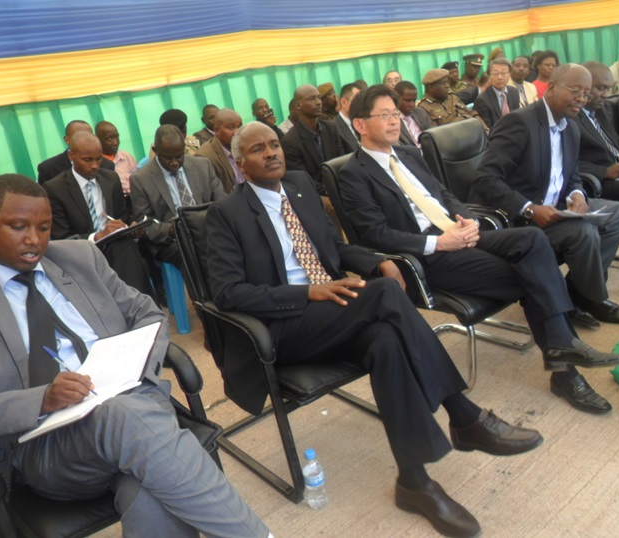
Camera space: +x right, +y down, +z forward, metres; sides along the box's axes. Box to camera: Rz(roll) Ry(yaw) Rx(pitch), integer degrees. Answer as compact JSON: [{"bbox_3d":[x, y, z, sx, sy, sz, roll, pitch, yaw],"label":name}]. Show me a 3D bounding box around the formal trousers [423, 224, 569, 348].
[{"bbox_3d":[0.752,0.098,2.508,0.800,0.590,0.450,7,24,36],"label":"formal trousers"}]

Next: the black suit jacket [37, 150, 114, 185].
[{"bbox_3d":[-1.348,-0.397,3.465,0.500,0.660,0.380,-21,24,-36],"label":"black suit jacket"}]

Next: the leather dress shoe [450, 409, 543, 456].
[{"bbox_3d":[0.527,0.479,1.622,0.290,0.110,0.105,-21,7,43],"label":"leather dress shoe"}]

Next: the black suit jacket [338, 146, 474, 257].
[{"bbox_3d":[0.446,-0.261,2.542,0.550,0.580,0.480,-19,20,-23],"label":"black suit jacket"}]

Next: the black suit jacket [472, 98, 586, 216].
[{"bbox_3d":[1.098,-0.473,2.699,0.530,0.600,0.450,-20,21,-27],"label":"black suit jacket"}]

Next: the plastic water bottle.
[{"bbox_3d":[0.015,0.713,1.917,0.066,0.210,0.066,-6,19,2],"label":"plastic water bottle"}]

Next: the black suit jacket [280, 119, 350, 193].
[{"bbox_3d":[0.086,-0.594,3.525,0.500,0.660,0.400,-21,24,-36],"label":"black suit jacket"}]

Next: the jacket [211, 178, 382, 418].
[{"bbox_3d":[-0.054,0.070,2.014,0.560,0.800,0.470,-22,22,-31],"label":"jacket"}]

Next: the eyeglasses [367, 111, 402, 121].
[{"bbox_3d":[0.297,-0.652,2.390,0.140,0.045,0.145,-23,22,-33],"label":"eyeglasses"}]

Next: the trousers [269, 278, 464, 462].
[{"bbox_3d":[0.160,0.343,2.011,0.790,0.590,0.460,12,27,44],"label":"trousers"}]

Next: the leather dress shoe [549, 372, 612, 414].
[{"bbox_3d":[1.122,0.497,2.306,0.100,0.105,0.275,-19,23,-32],"label":"leather dress shoe"}]

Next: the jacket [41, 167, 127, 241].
[{"bbox_3d":[-1.117,-0.223,3.092,0.510,0.590,0.440,-22,22,-31],"label":"jacket"}]

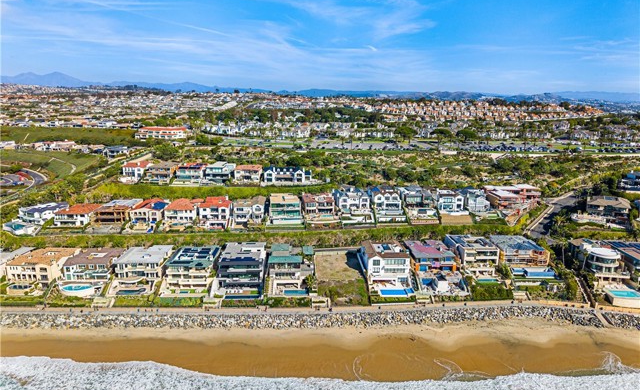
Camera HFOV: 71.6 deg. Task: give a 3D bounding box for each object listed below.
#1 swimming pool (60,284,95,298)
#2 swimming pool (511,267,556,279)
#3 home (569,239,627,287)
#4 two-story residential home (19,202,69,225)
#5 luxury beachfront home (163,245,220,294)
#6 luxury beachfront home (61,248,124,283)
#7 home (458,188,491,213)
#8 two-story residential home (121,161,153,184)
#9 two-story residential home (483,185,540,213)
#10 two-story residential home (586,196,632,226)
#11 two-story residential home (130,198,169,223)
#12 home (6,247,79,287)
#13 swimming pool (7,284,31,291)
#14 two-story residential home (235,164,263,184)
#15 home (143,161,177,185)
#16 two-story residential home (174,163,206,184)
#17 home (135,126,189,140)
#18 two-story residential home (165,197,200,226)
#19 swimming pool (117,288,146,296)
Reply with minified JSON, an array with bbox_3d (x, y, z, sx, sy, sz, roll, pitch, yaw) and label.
[{"bbox_3d":[-92.472,36.220,170.753,11.500,1.700,5.000,0,13,0],"label":"swimming pool"},{"bbox_3d":[84.118,31.215,176.519,15.800,1.500,5.500,0,13,0],"label":"swimming pool"},{"bbox_3d":[118.418,28.110,188.431,13.300,11.500,21.000,1,13,6],"label":"home"},{"bbox_3d":[-153.385,9.980,247.141,13.500,7.800,17.800,5,14,22],"label":"two-story residential home"},{"bbox_3d":[-48.580,27.990,174.560,17.300,10.500,23.000,0,12,-2],"label":"luxury beachfront home"},{"bbox_3d":[-87.410,26.620,173.770,16.800,7.200,20.000,-1,12,-5],"label":"luxury beachfront home"},{"bbox_3d":[83.952,2.654,242.284,11.500,9.000,19.000,0,13,-1],"label":"home"},{"bbox_3d":[-124.665,-16.309,305.073,14.300,8.700,18.500,0,13,-1],"label":"two-story residential home"},{"bbox_3d":[107.490,0.920,249.440,25.000,8.800,20.000,-1,12,-4],"label":"two-story residential home"},{"bbox_3d":[156.580,5.670,240.690,19.500,9.000,18.000,5,13,21],"label":"two-story residential home"},{"bbox_3d":[-93.272,8.924,243.095,15.300,8.500,18.500,0,13,-1],"label":"two-story residential home"},{"bbox_3d":[-113.495,28.978,182.018,16.800,9.200,18.500,0,13,-1],"label":"home"},{"bbox_3d":[-109.900,34.870,163.980,8.200,1.200,4.000,0,12,-2],"label":"swimming pool"},{"bbox_3d":[-43.230,-13.950,274.820,15.200,8.000,17.000,0,12,-1],"label":"two-story residential home"},{"bbox_3d":[-98.940,-14.590,276.820,15.800,8.000,18.000,-1,12,-3],"label":"home"},{"bbox_3d":[-87.493,-15.415,303.842,17.000,8.800,16.000,0,13,-1],"label":"two-story residential home"},{"bbox_3d":[-113.480,-45.530,325.760,35.000,7.300,14.000,0,12,0],"label":"home"},{"bbox_3d":[-71.660,7.340,236.500,15.800,8.500,20.000,0,12,-2],"label":"two-story residential home"},{"bbox_3d":[-69.220,36.370,164.130,10.000,1.200,4.300,0,12,-2],"label":"swimming pool"}]

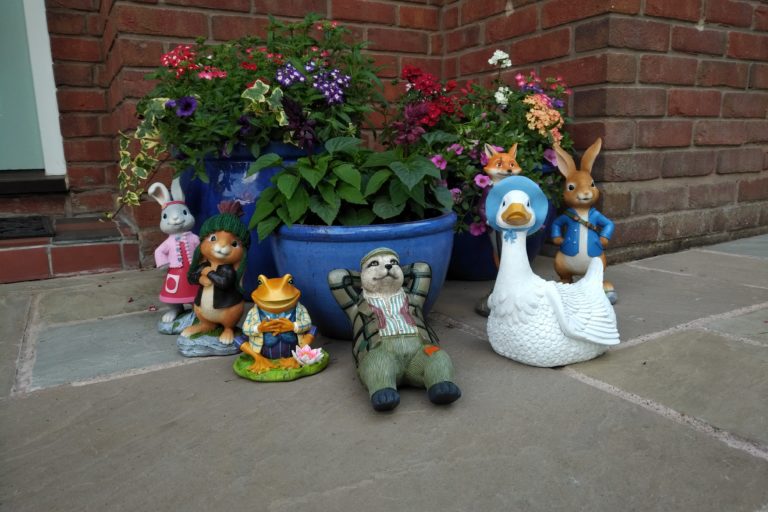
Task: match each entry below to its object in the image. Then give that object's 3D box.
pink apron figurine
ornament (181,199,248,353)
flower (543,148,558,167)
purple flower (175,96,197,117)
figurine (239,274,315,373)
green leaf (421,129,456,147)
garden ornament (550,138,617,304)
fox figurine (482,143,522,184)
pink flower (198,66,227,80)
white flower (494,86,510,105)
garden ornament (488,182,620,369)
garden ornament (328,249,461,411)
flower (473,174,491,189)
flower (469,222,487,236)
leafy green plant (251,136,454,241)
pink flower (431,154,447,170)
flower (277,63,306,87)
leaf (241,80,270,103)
[{"bbox_3d":[-0.343,-0.003,0.902,0.097,0.256,0.085,-5,12,-16],"label":"pink apron figurine"},{"bbox_3d":[-0.247,0.030,0.813,0.115,0.223,0.095,0,12,8],"label":"ornament"},{"bbox_3d":[0.365,-0.216,1.170,0.037,0.038,0.025,-5,12,-20],"label":"flower"},{"bbox_3d":[-0.369,-0.278,0.992,0.044,0.040,0.025,-3,4,-10],"label":"purple flower"},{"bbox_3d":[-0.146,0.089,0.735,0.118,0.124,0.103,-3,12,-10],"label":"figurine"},{"bbox_3d":[0.096,-0.207,0.938,0.062,0.028,0.050,3,13,20],"label":"green leaf"},{"bbox_3d":[0.377,-0.066,0.995,0.125,0.302,0.115,2,13,15],"label":"garden ornament"},{"bbox_3d":[0.206,-0.053,0.961,0.120,0.298,0.120,0,12,4],"label":"fox figurine"},{"bbox_3d":[-0.347,-0.370,1.080,0.058,0.032,0.045,-2,12,-5],"label":"pink flower"},{"bbox_3d":[0.267,-0.361,1.200,0.036,0.040,0.034,-1,12,0],"label":"white flower"},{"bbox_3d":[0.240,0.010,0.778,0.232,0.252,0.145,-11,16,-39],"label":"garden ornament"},{"bbox_3d":[0.013,0.078,0.692,0.147,0.161,0.195,-4,13,-12],"label":"garden ornament"},{"bbox_3d":[0.203,-0.154,1.100,0.034,0.031,0.022,-1,12,0],"label":"flower"},{"bbox_3d":[0.193,-0.055,1.100,0.036,0.028,0.024,0,12,5],"label":"flower"},{"bbox_3d":[-0.052,-0.110,0.851,0.320,0.150,0.270,-1,12,0],"label":"leafy green plant"},{"bbox_3d":[0.110,-0.189,1.075,0.033,0.033,0.020,2,1,15],"label":"pink flower"},{"bbox_3d":[-0.187,-0.368,1.080,0.062,0.048,0.050,-2,12,-5],"label":"flower"},{"bbox_3d":[-0.255,-0.327,1.060,0.060,0.045,0.030,-2,12,-5],"label":"leaf"}]

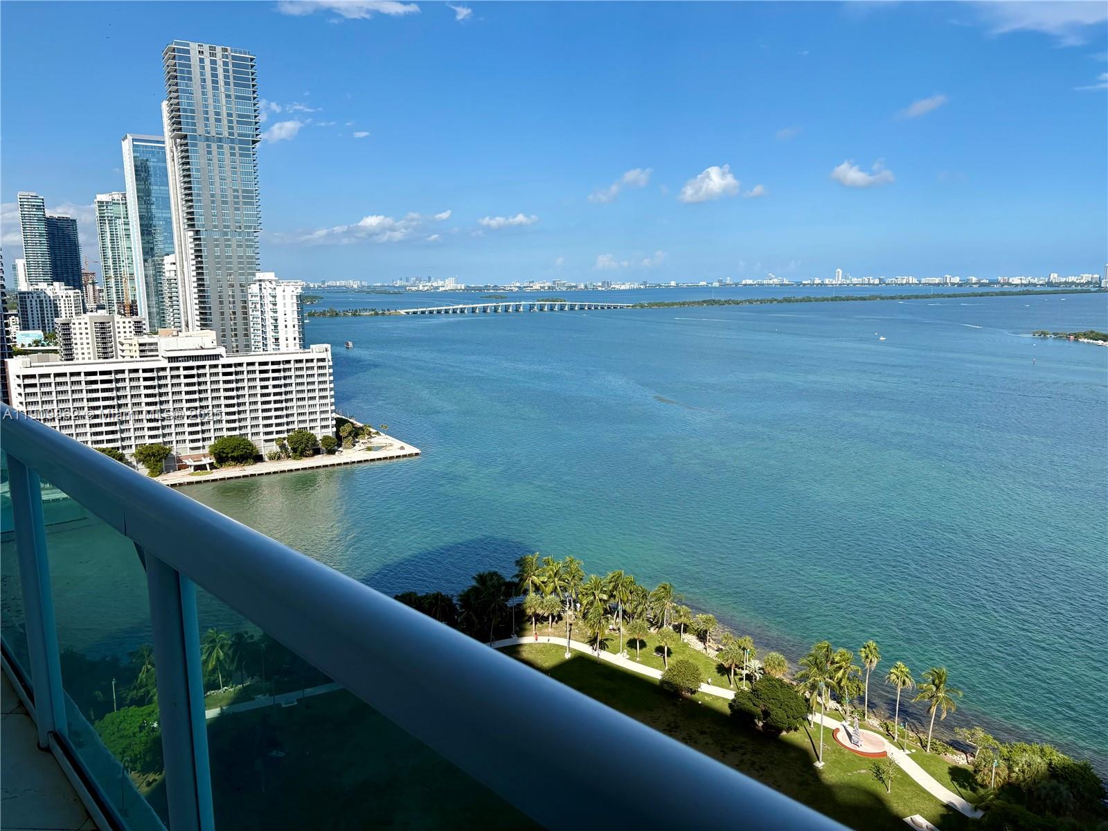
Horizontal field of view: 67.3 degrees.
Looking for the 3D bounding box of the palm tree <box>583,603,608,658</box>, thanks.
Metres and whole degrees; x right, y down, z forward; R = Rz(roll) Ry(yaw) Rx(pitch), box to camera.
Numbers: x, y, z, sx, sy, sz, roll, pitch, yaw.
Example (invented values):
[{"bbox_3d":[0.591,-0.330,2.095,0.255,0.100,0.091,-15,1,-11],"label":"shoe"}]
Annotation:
[{"bbox_3d":[7.975,40.091,151.975,4.850,11.080,4.850,-1,9,0],"label":"palm tree"}]

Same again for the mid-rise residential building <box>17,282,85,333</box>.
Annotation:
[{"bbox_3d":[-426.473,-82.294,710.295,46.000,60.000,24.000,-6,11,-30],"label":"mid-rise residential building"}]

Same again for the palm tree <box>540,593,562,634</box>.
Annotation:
[{"bbox_3d":[-0.530,39.699,167.676,4.352,7.700,4.352,0,9,0],"label":"palm tree"}]

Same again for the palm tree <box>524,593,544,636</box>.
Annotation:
[{"bbox_3d":[-3.942,38.864,163.272,4.070,8.330,4.070,-1,9,-2],"label":"palm tree"}]

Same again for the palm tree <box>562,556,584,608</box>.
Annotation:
[{"bbox_3d":[3.937,35.241,170.930,4.790,12.870,4.790,0,9,1],"label":"palm tree"}]

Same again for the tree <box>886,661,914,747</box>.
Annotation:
[{"bbox_3d":[51.710,43.388,125.093,4.520,12.430,4.520,-1,9,0],"label":"tree"}]

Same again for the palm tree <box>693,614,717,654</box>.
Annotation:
[{"bbox_3d":[28.665,41.248,156.456,4.141,7.800,4.141,0,9,0],"label":"palm tree"}]

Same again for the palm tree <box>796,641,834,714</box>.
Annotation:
[{"bbox_3d":[41.352,41.788,131.296,5.990,12.230,5.990,3,10,18],"label":"palm tree"}]

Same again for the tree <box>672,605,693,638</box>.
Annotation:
[{"bbox_3d":[24.793,40.472,160.976,4.120,7.030,4.120,-1,9,0],"label":"tree"}]

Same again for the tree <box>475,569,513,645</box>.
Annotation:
[{"bbox_3d":[-11.302,36.703,156.545,6.810,14.900,6.810,-1,9,-4],"label":"tree"}]

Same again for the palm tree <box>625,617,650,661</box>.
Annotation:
[{"bbox_3d":[15.441,41.537,154.513,4.651,8.060,4.651,0,9,0],"label":"palm tree"}]

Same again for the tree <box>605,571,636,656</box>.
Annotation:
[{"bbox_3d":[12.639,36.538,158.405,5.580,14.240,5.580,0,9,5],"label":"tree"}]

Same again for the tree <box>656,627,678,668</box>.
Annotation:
[{"bbox_3d":[20.314,42.147,149.620,4.150,7.540,4.150,-1,9,0],"label":"tree"}]

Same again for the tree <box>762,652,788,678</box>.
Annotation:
[{"bbox_3d":[37.949,43.953,142.644,4.295,6.760,4.295,0,9,0],"label":"tree"}]

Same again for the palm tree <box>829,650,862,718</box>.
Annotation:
[{"bbox_3d":[46.092,42.891,131.971,5.050,11.270,5.050,-1,9,0],"label":"palm tree"}]

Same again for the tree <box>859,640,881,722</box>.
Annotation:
[{"bbox_3d":[49.227,41.539,130.090,3.370,12.990,3.370,3,10,22],"label":"tree"}]

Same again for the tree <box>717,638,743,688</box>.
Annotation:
[{"bbox_3d":[29.980,42.238,141.347,4.400,8.260,4.400,2,10,12],"label":"tree"}]

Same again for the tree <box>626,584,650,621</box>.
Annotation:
[{"bbox_3d":[17.101,38.769,168.927,4.910,8.860,4.910,0,9,0],"label":"tree"}]

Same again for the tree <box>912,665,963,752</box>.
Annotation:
[{"bbox_3d":[56.438,43.678,123.113,7.268,13.300,7.268,0,9,0],"label":"tree"}]

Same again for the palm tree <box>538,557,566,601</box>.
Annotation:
[{"bbox_3d":[-0.089,35.994,175.888,6.180,11.490,6.180,-1,9,0],"label":"palm tree"}]

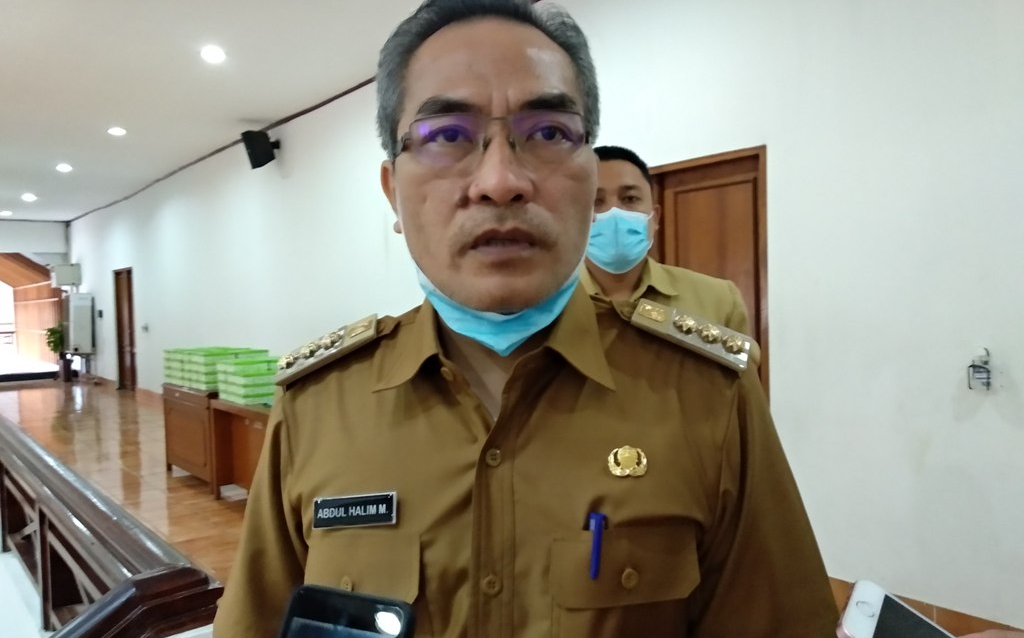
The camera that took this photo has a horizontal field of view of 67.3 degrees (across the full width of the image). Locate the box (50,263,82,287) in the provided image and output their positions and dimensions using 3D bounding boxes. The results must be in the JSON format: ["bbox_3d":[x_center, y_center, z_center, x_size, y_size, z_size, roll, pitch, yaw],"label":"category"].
[{"bbox_3d":[-9.030,-0.883,15.624,0.460,0.430,0.420,-3,2,-39],"label":"box"}]

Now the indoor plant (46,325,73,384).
[{"bbox_3d":[-8.886,0.660,15.101,0.430,1.130,0.430,-3,2,-39],"label":"indoor plant"}]

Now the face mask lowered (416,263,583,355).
[{"bbox_3d":[-0.011,-0.008,0.575,0.128,0.070,0.085,-2,2,-3],"label":"face mask lowered"}]

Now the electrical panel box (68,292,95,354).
[{"bbox_3d":[-8.503,0.084,15.195,0.380,1.170,0.460,-3,2,-39],"label":"electrical panel box"}]

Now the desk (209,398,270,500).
[{"bbox_3d":[-1.535,0.938,5.383,0.650,0.745,1.250,-3,2,-39],"label":"desk"}]

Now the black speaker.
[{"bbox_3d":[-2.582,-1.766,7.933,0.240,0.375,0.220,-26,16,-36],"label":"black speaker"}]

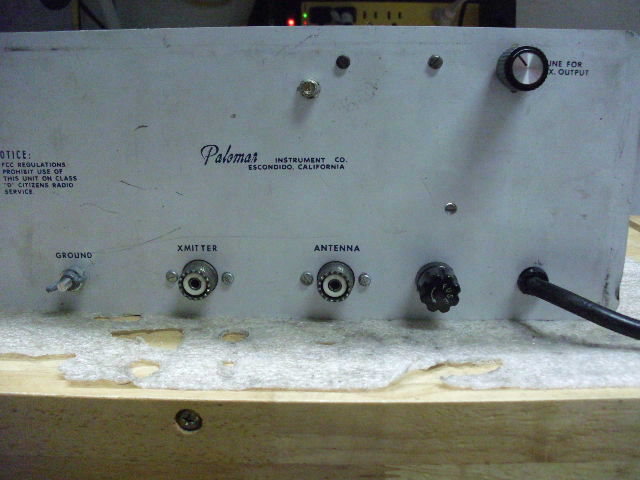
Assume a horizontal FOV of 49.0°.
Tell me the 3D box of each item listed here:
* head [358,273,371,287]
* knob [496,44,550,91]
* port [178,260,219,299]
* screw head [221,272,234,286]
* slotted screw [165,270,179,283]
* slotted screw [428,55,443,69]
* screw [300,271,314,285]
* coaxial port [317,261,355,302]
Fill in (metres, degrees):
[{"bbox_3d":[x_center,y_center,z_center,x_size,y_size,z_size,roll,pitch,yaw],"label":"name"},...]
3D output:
[{"bbox_3d":[0.020,0.018,0.318,0.006,0.006,0.002,1,15,3],"label":"head"},{"bbox_3d":[0.082,-0.069,0.283,0.017,0.017,0.017,1,15,3],"label":"knob"},{"bbox_3d":[-0.056,0.019,0.319,0.017,0.017,0.011,1,15,3],"label":"port"},{"bbox_3d":[-0.042,0.018,0.322,0.006,0.006,0.002,1,15,3],"label":"screw head"},{"bbox_3d":[-0.068,0.017,0.323,0.006,0.006,0.002,1,15,3],"label":"slotted screw"},{"bbox_3d":[0.048,-0.074,0.292,0.006,0.006,0.002,1,15,3],"label":"slotted screw"},{"bbox_3d":[-0.006,0.018,0.319,0.006,0.006,0.002,1,15,3],"label":"screw"},{"bbox_3d":[0.007,0.019,0.315,0.017,0.017,0.011,1,15,3],"label":"coaxial port"}]

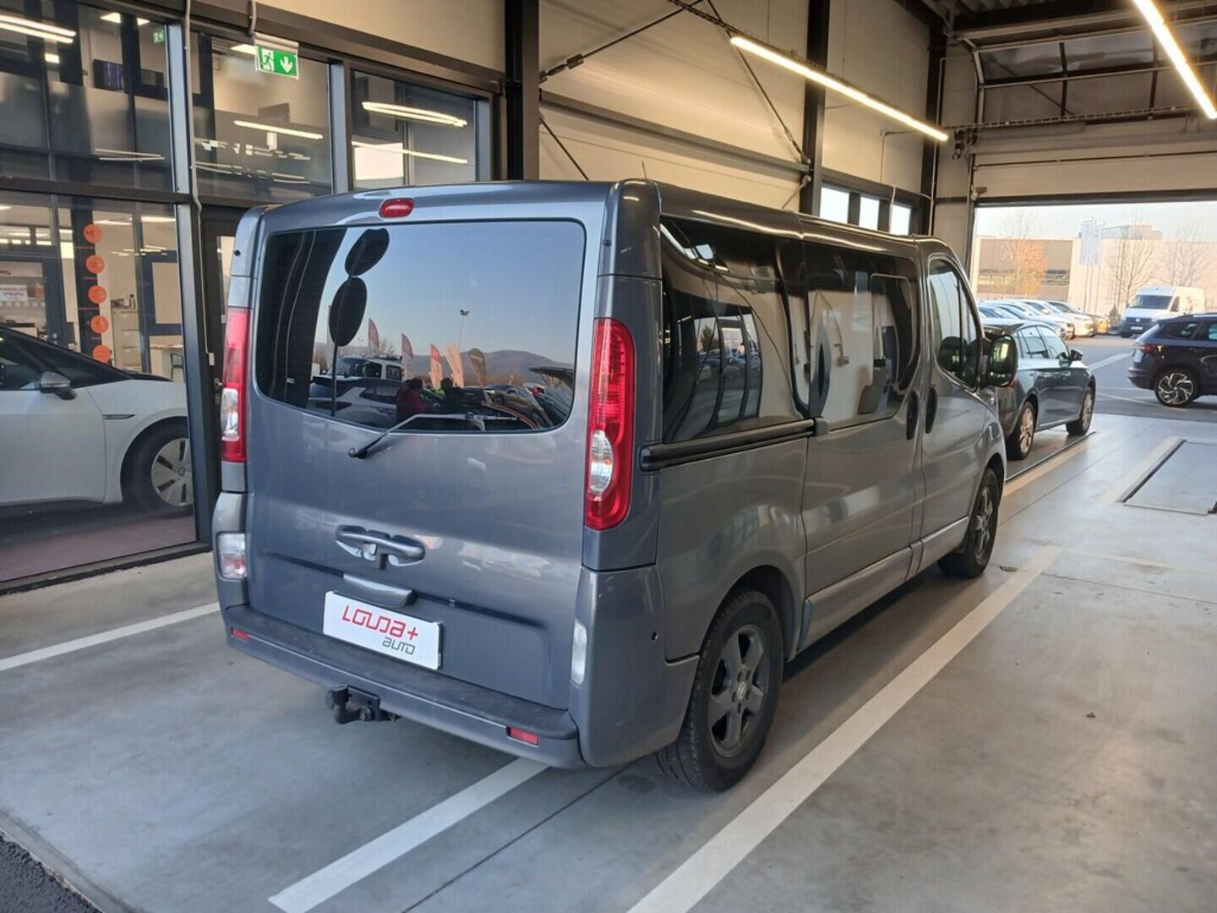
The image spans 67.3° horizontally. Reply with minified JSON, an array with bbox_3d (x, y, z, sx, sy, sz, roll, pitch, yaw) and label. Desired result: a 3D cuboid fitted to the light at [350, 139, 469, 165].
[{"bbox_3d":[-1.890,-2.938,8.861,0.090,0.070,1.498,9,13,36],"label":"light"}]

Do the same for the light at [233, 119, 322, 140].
[{"bbox_3d":[-3.662,-3.647,10.233,0.080,0.070,1.150,9,12,37],"label":"light"}]

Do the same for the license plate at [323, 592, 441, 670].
[{"bbox_3d":[-0.732,0.553,2.938,0.525,0.140,0.020,8,7,34],"label":"license plate"}]

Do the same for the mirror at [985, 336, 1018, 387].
[{"bbox_3d":[2.157,-0.522,5.021,0.180,0.290,0.120,10,13,41],"label":"mirror"}]

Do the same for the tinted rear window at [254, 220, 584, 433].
[{"bbox_3d":[-0.663,-0.407,2.852,1.410,0.630,0.100,8,6,34],"label":"tinted rear window"}]

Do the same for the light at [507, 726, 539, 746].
[{"bbox_3d":[-0.238,0.787,2.575,0.105,0.030,0.020,7,11,30],"label":"light"}]

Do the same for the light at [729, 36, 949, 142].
[{"bbox_3d":[2.991,-4.202,10.757,0.090,0.080,6.118,9,13,36],"label":"light"}]

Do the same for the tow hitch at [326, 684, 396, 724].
[{"bbox_3d":[-0.782,0.772,2.908,0.140,0.140,0.210,8,11,34],"label":"tow hitch"}]

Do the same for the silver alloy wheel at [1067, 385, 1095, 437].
[{"bbox_3d":[6.182,-0.608,12.023,0.215,0.650,0.650,9,12,38],"label":"silver alloy wheel"}]

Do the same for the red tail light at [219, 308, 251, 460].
[{"bbox_3d":[-1.338,-0.262,3.365,0.135,0.575,0.120,8,8,34],"label":"red tail light"}]

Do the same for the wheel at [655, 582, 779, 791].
[{"bbox_3d":[0.365,0.778,3.148,0.220,0.680,0.680,8,11,34],"label":"wheel"}]

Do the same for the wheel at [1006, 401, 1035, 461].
[{"bbox_3d":[4.394,-0.293,9.847,0.210,0.636,0.636,10,13,38],"label":"wheel"}]

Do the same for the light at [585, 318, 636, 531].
[{"bbox_3d":[0.016,-0.082,2.438,0.135,0.575,0.120,8,8,34],"label":"light"}]

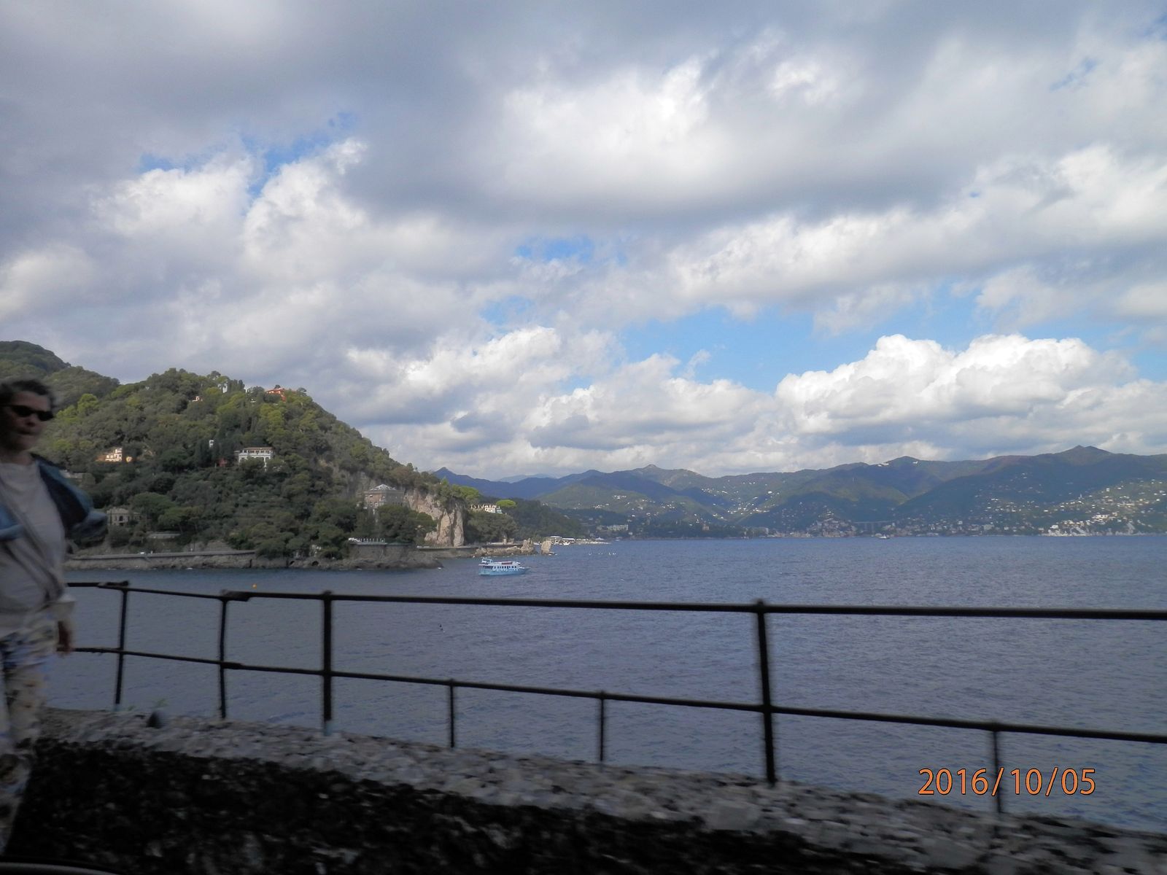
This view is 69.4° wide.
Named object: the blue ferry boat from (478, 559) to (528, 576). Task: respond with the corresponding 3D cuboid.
[{"bbox_3d":[-28.720,48.780,320.030,6.200,6.190,23.040,-6,-9,43],"label":"blue ferry boat"}]

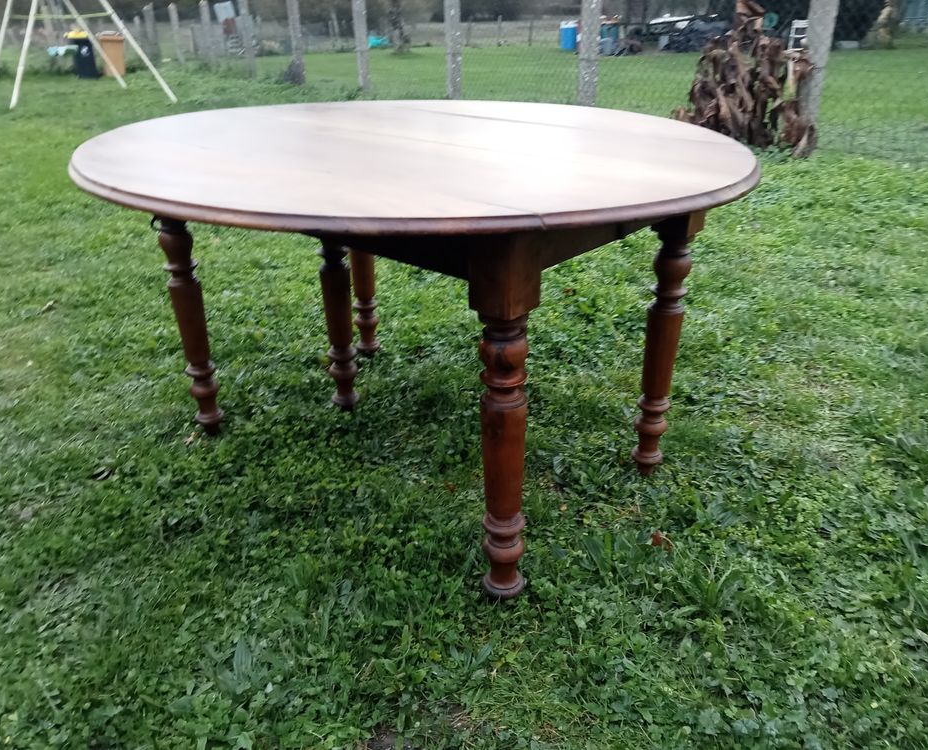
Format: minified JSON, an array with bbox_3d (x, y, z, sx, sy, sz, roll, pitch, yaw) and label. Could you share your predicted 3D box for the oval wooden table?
[{"bbox_3d":[-0.114,-0.149,1.800,1.414,0.735,1.248,21,33,38],"label":"oval wooden table"}]

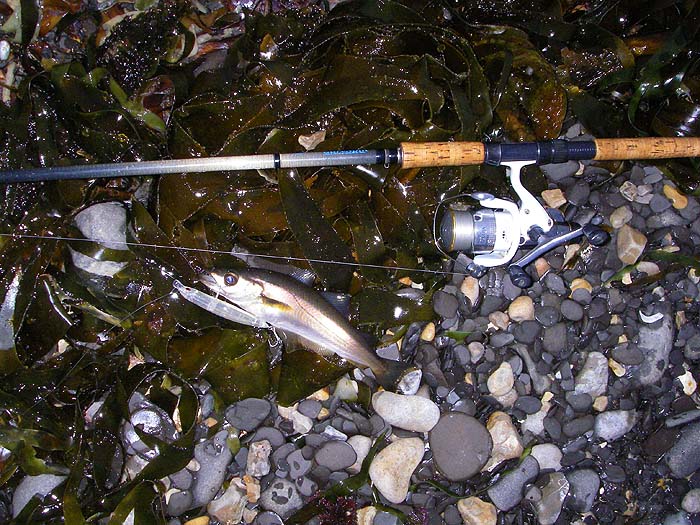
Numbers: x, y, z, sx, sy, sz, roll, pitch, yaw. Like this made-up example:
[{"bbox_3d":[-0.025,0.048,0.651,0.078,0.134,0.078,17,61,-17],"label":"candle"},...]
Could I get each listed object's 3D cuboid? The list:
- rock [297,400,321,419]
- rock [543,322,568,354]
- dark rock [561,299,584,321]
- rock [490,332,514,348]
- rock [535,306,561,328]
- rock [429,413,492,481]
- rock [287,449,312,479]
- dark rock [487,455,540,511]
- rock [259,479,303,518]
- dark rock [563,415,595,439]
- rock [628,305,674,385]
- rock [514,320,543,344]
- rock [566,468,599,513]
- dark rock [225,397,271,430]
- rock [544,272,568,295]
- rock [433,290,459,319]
[{"bbox_3d":[-0.045,0.164,0.858,0.028,0.012,0.019,14,73,4],"label":"rock"},{"bbox_3d":[0.238,0.088,0.895,0.025,0.015,0.037,4,74,1],"label":"rock"},{"bbox_3d":[0.262,0.055,0.905,0.027,0.013,0.024,31,76,8],"label":"dark rock"},{"bbox_3d":[0.175,0.089,0.882,0.029,0.010,0.016,-19,74,-6],"label":"rock"},{"bbox_3d":[0.229,0.064,0.890,0.028,0.014,0.025,20,74,6],"label":"rock"},{"bbox_3d":[0.122,0.203,0.846,0.069,0.031,0.071,0,73,0],"label":"rock"},{"bbox_3d":[-0.056,0.224,0.856,0.025,0.016,0.033,17,75,5],"label":"rock"},{"bbox_3d":[0.178,0.239,0.835,0.033,0.023,0.071,42,77,12],"label":"dark rock"},{"bbox_3d":[-0.076,0.260,0.846,0.047,0.023,0.038,9,74,3],"label":"rock"},{"bbox_3d":[0.258,0.184,0.868,0.038,0.013,0.020,-22,75,-6],"label":"dark rock"},{"bbox_3d":[0.354,0.095,0.893,0.040,0.024,0.093,15,75,4],"label":"rock"},{"bbox_3d":[0.204,0.081,0.885,0.033,0.015,0.026,-10,73,-3],"label":"rock"},{"bbox_3d":[0.258,0.252,0.849,0.034,0.020,0.045,10,74,3],"label":"rock"},{"bbox_3d":[-0.114,0.170,0.857,0.051,0.020,0.033,-14,73,-4],"label":"dark rock"},{"bbox_3d":[0.242,0.025,0.902,0.020,0.011,0.028,-39,77,-11],"label":"rock"},{"bbox_3d":[0.113,0.050,0.906,0.028,0.015,0.032,-17,75,-5],"label":"rock"}]

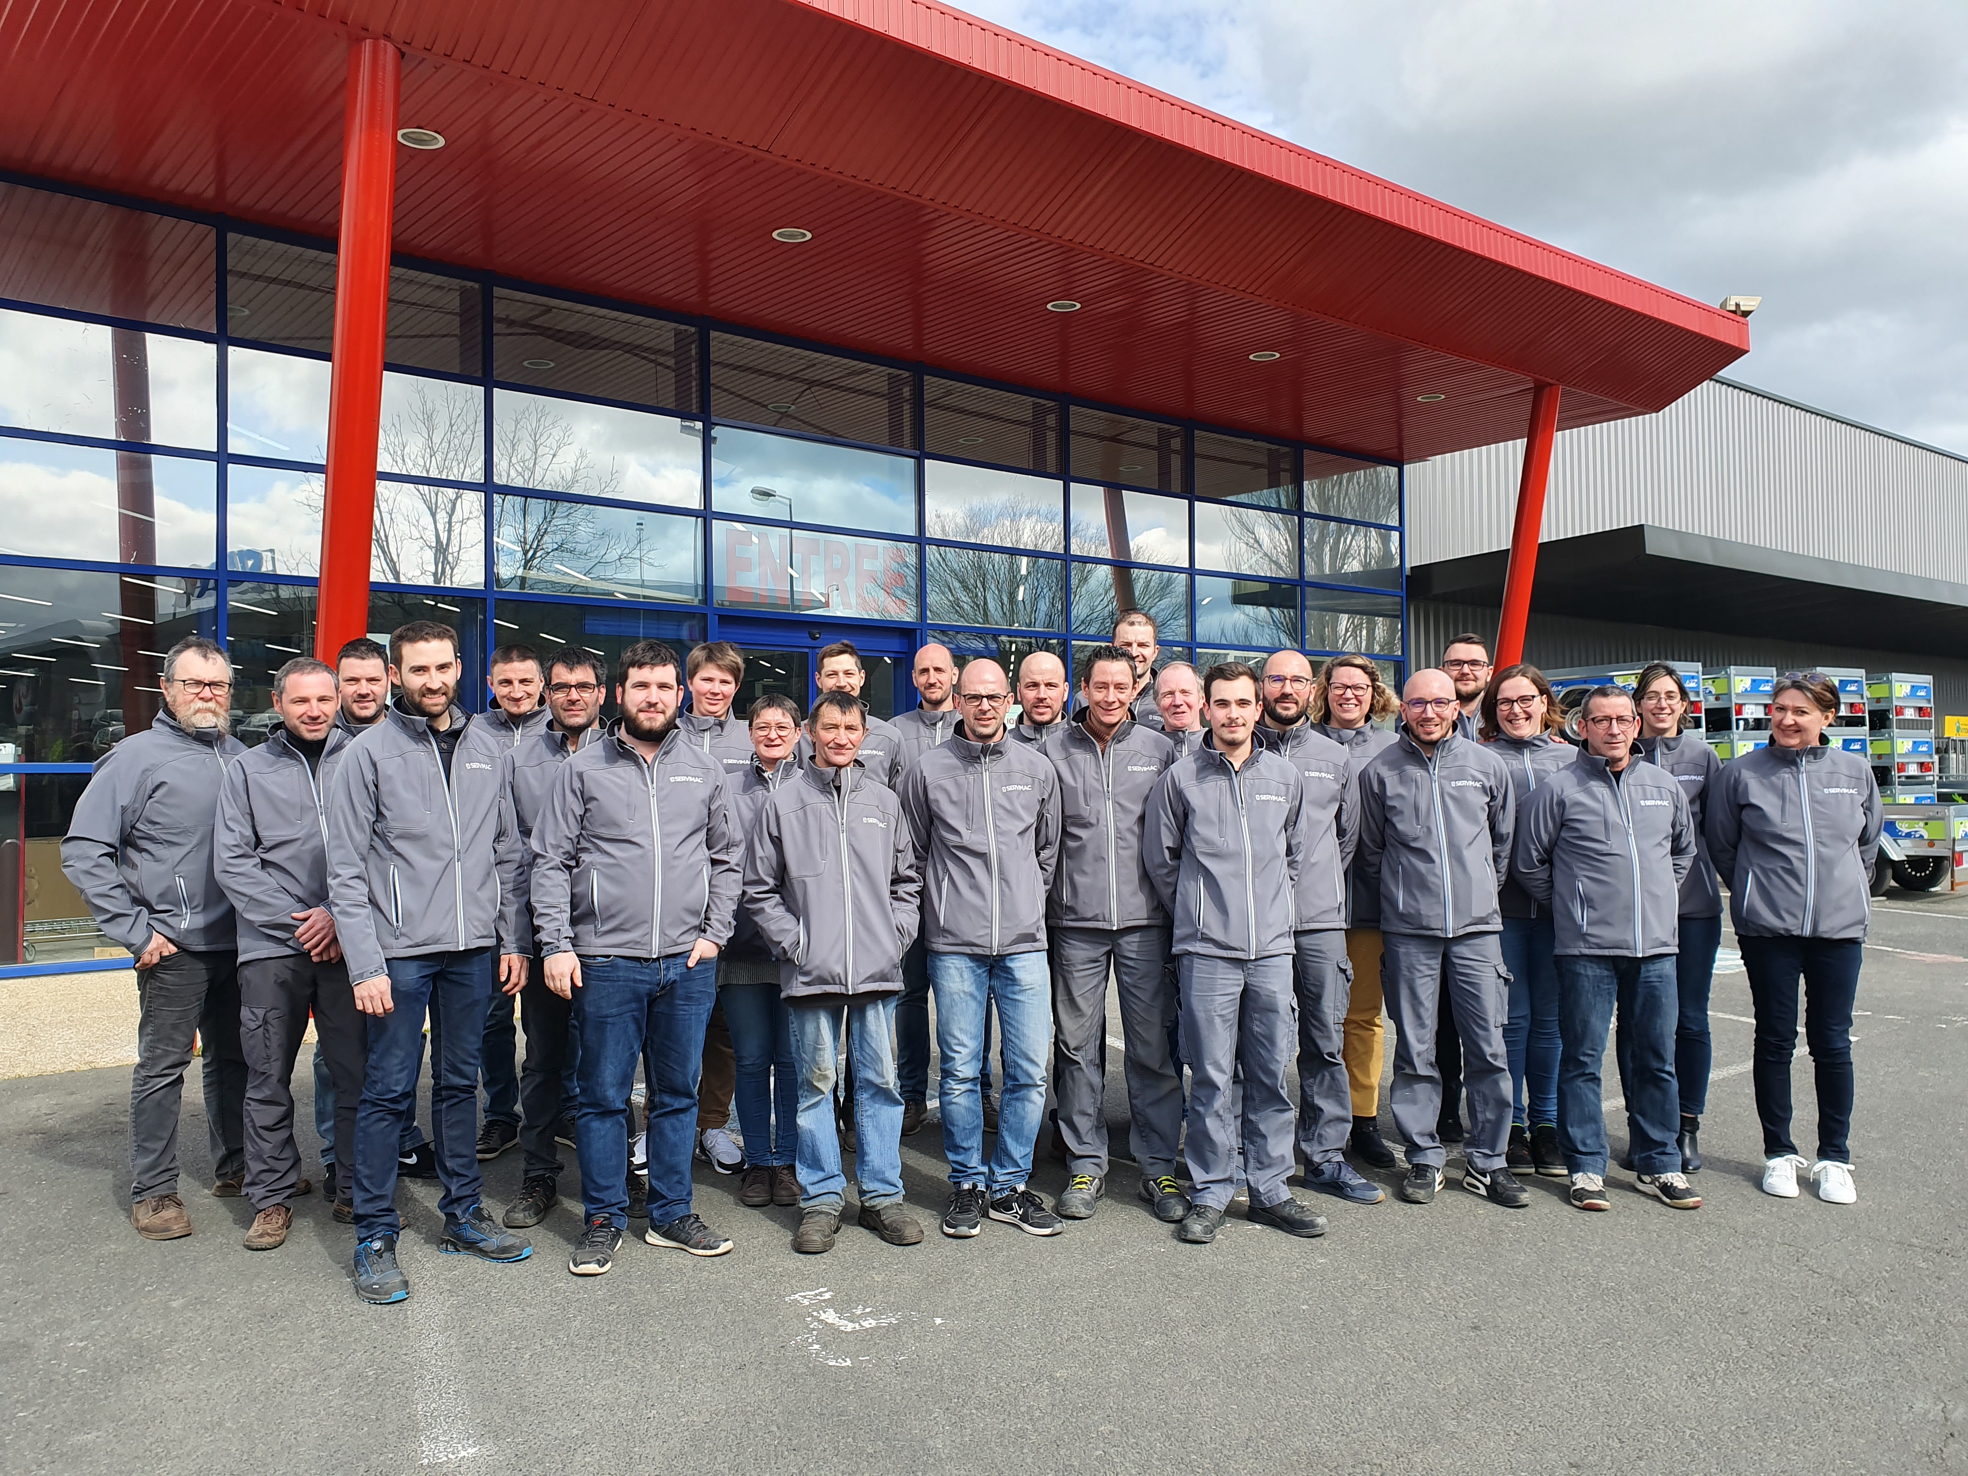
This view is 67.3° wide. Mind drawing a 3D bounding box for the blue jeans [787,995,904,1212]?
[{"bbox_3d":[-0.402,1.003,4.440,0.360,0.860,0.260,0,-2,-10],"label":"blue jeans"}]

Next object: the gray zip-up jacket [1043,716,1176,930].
[{"bbox_3d":[0.399,0.268,4.650,0.480,0.670,0.290,-1,-2,3],"label":"gray zip-up jacket"}]

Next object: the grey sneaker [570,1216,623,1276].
[{"bbox_3d":[-1.107,1.432,4.262,0.115,0.125,0.305,0,-1,-6],"label":"grey sneaker"}]

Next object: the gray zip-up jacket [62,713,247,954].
[{"bbox_3d":[-2.593,0.296,4.700,0.390,0.760,0.600,-2,-2,44],"label":"gray zip-up jacket"}]

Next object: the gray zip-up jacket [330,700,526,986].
[{"bbox_3d":[-1.569,0.296,4.150,0.480,0.750,0.290,1,-2,-38],"label":"gray zip-up jacket"}]

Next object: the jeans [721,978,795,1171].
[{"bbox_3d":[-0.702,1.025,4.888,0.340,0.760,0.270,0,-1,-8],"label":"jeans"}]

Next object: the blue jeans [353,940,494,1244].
[{"bbox_3d":[-1.605,0.959,4.229,0.410,0.900,0.340,0,-1,-18],"label":"blue jeans"}]

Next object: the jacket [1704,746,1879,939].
[{"bbox_3d":[2.714,0.339,4.961,0.520,0.680,0.310,-1,-2,19],"label":"jacket"}]

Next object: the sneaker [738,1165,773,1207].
[{"bbox_3d":[-0.757,1.459,4.900,0.105,0.110,0.270,-1,-1,-8],"label":"sneaker"}]

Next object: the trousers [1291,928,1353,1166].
[{"bbox_3d":[1.006,0.953,4.829,0.410,0.860,0.300,-1,-1,7],"label":"trousers"}]

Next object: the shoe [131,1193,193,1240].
[{"bbox_3d":[-2.536,1.466,4.585,0.298,0.115,0.112,-2,-2,42],"label":"shoe"}]

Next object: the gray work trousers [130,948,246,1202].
[{"bbox_3d":[-2.553,1.007,4.772,0.290,0.970,0.390,-2,-2,38],"label":"gray work trousers"}]

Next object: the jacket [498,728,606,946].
[{"bbox_3d":[-1.326,0.307,4.800,0.530,0.730,0.320,0,-1,-12],"label":"jacket"}]

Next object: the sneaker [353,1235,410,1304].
[{"bbox_3d":[-1.652,1.447,4.046,0.113,0.125,0.300,0,-2,-33],"label":"sneaker"}]

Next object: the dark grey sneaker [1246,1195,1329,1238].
[{"bbox_3d":[0.938,1.460,4.595,0.110,0.110,0.295,1,-2,-42],"label":"dark grey sneaker"}]

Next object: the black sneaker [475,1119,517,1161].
[{"bbox_3d":[-1.799,1.496,5.567,0.108,0.110,0.295,-1,-2,13],"label":"black sneaker"}]

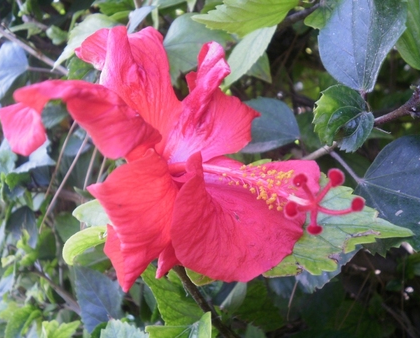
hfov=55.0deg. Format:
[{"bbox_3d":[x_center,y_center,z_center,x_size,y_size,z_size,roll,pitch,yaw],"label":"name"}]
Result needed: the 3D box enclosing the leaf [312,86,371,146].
[{"bbox_3d":[0.090,-0.037,0.277,0.040,0.042,0.020,2,12,11],"label":"leaf"}]

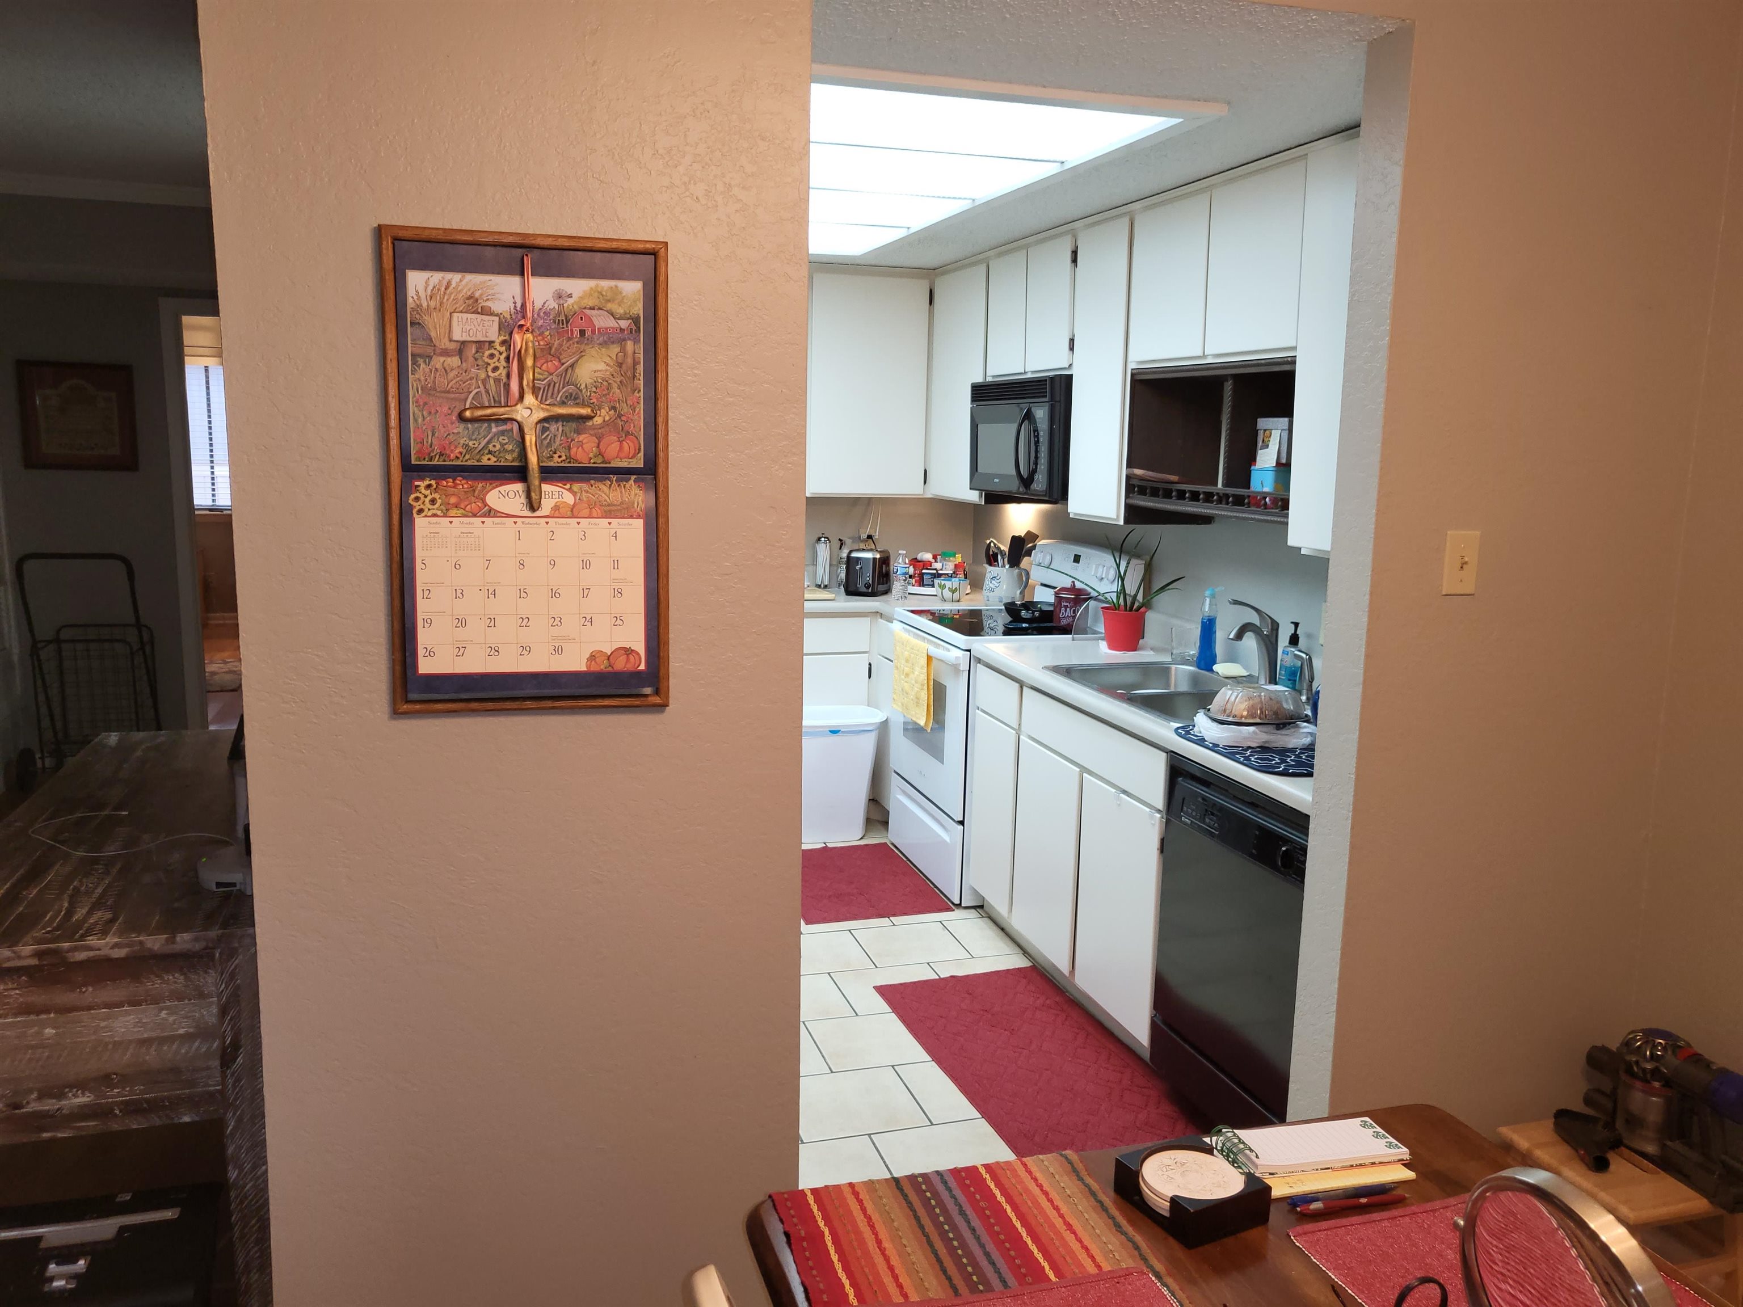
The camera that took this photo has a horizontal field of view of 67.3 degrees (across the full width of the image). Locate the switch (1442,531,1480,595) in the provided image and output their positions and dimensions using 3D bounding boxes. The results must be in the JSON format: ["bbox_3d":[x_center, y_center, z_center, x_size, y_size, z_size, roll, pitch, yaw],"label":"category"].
[{"bbox_3d":[1.035,-0.156,2.286,0.071,0.115,0.014,-2,10,-17],"label":"switch"}]

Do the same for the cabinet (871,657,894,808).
[{"bbox_3d":[0.342,0.323,5.269,0.590,0.600,0.335,-2,10,-17],"label":"cabinet"}]

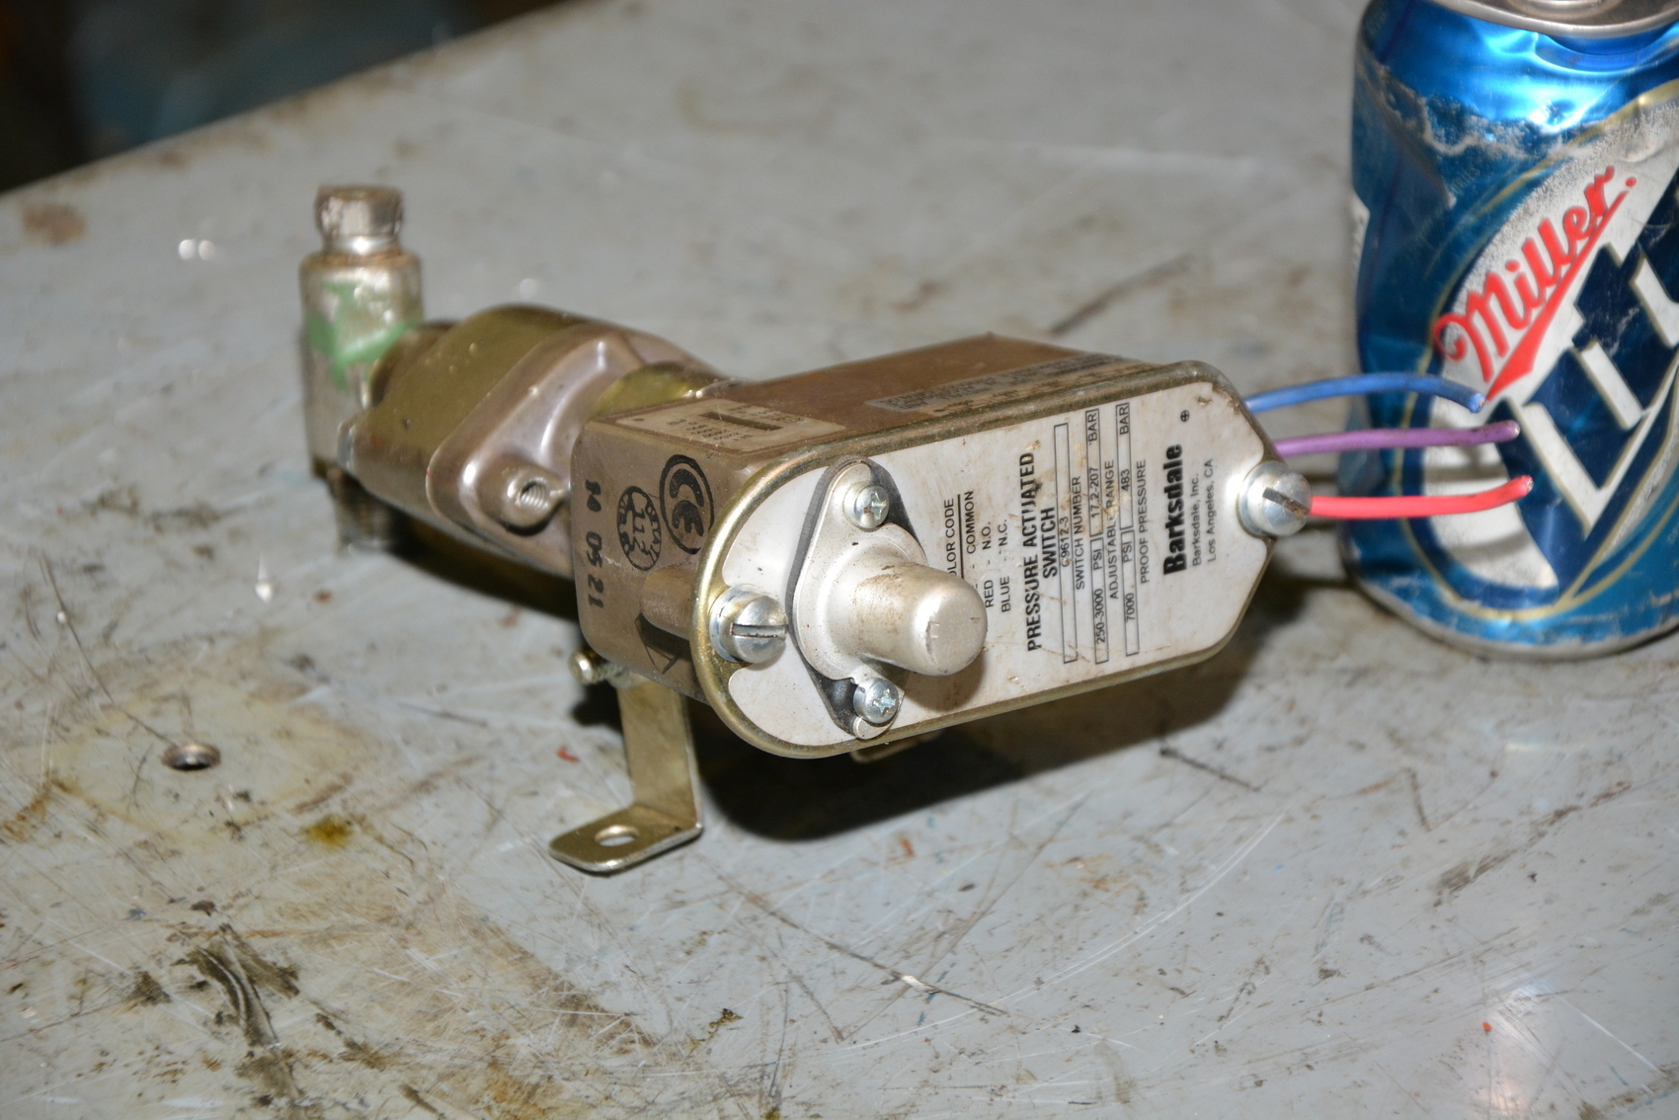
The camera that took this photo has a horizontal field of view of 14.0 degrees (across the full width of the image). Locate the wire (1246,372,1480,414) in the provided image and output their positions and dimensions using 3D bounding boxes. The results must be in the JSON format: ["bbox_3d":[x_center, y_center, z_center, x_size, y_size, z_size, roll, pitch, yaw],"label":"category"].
[{"bbox_3d":[0.082,-0.025,1.057,0.049,0.004,0.012,-2,24,41],"label":"wire"}]

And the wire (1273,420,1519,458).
[{"bbox_3d":[0.085,-0.019,1.065,0.047,0.004,0.005,-5,25,33],"label":"wire"}]

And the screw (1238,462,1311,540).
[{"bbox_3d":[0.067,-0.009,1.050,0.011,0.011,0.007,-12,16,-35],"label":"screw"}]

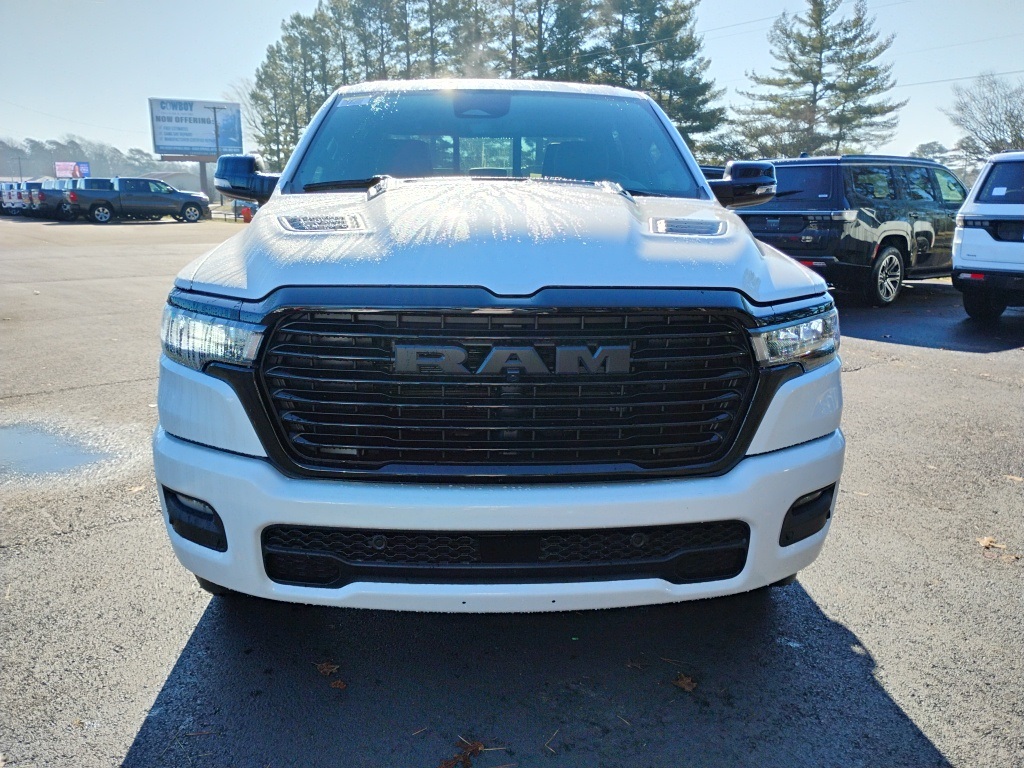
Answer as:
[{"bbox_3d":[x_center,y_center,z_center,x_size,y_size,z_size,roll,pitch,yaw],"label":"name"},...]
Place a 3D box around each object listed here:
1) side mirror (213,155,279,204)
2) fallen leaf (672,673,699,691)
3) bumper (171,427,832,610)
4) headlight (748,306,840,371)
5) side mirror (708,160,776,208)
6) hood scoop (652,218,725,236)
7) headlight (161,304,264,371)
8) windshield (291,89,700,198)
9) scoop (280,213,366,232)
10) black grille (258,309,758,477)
[{"bbox_3d":[-1.137,-0.880,3.570,0.280,0.200,0.190,0,13,-2],"label":"side mirror"},{"bbox_3d":[0.510,0.867,2.433,0.080,0.018,0.090,0,13,-2],"label":"fallen leaf"},{"bbox_3d":[-0.013,0.342,2.272,2.010,0.380,0.500,0,13,-2],"label":"bumper"},{"bbox_3d":[0.794,-0.122,2.268,0.350,0.175,0.330,0,13,-2],"label":"headlight"},{"bbox_3d":[1.011,-0.876,3.654,0.280,0.200,0.190,0,13,-2],"label":"side mirror"},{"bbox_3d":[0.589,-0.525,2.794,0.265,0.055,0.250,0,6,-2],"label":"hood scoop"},{"bbox_3d":[-0.815,-0.125,2.205,0.350,0.175,0.330,0,13,-2],"label":"headlight"},{"bbox_3d":[-0.062,-1.075,3.598,1.670,0.170,0.930,0,46,-2],"label":"windshield"},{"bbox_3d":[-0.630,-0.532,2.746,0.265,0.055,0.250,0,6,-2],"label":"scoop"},{"bbox_3d":[-0.005,0.014,2.094,1.280,0.430,0.180,0,13,-2],"label":"black grille"}]

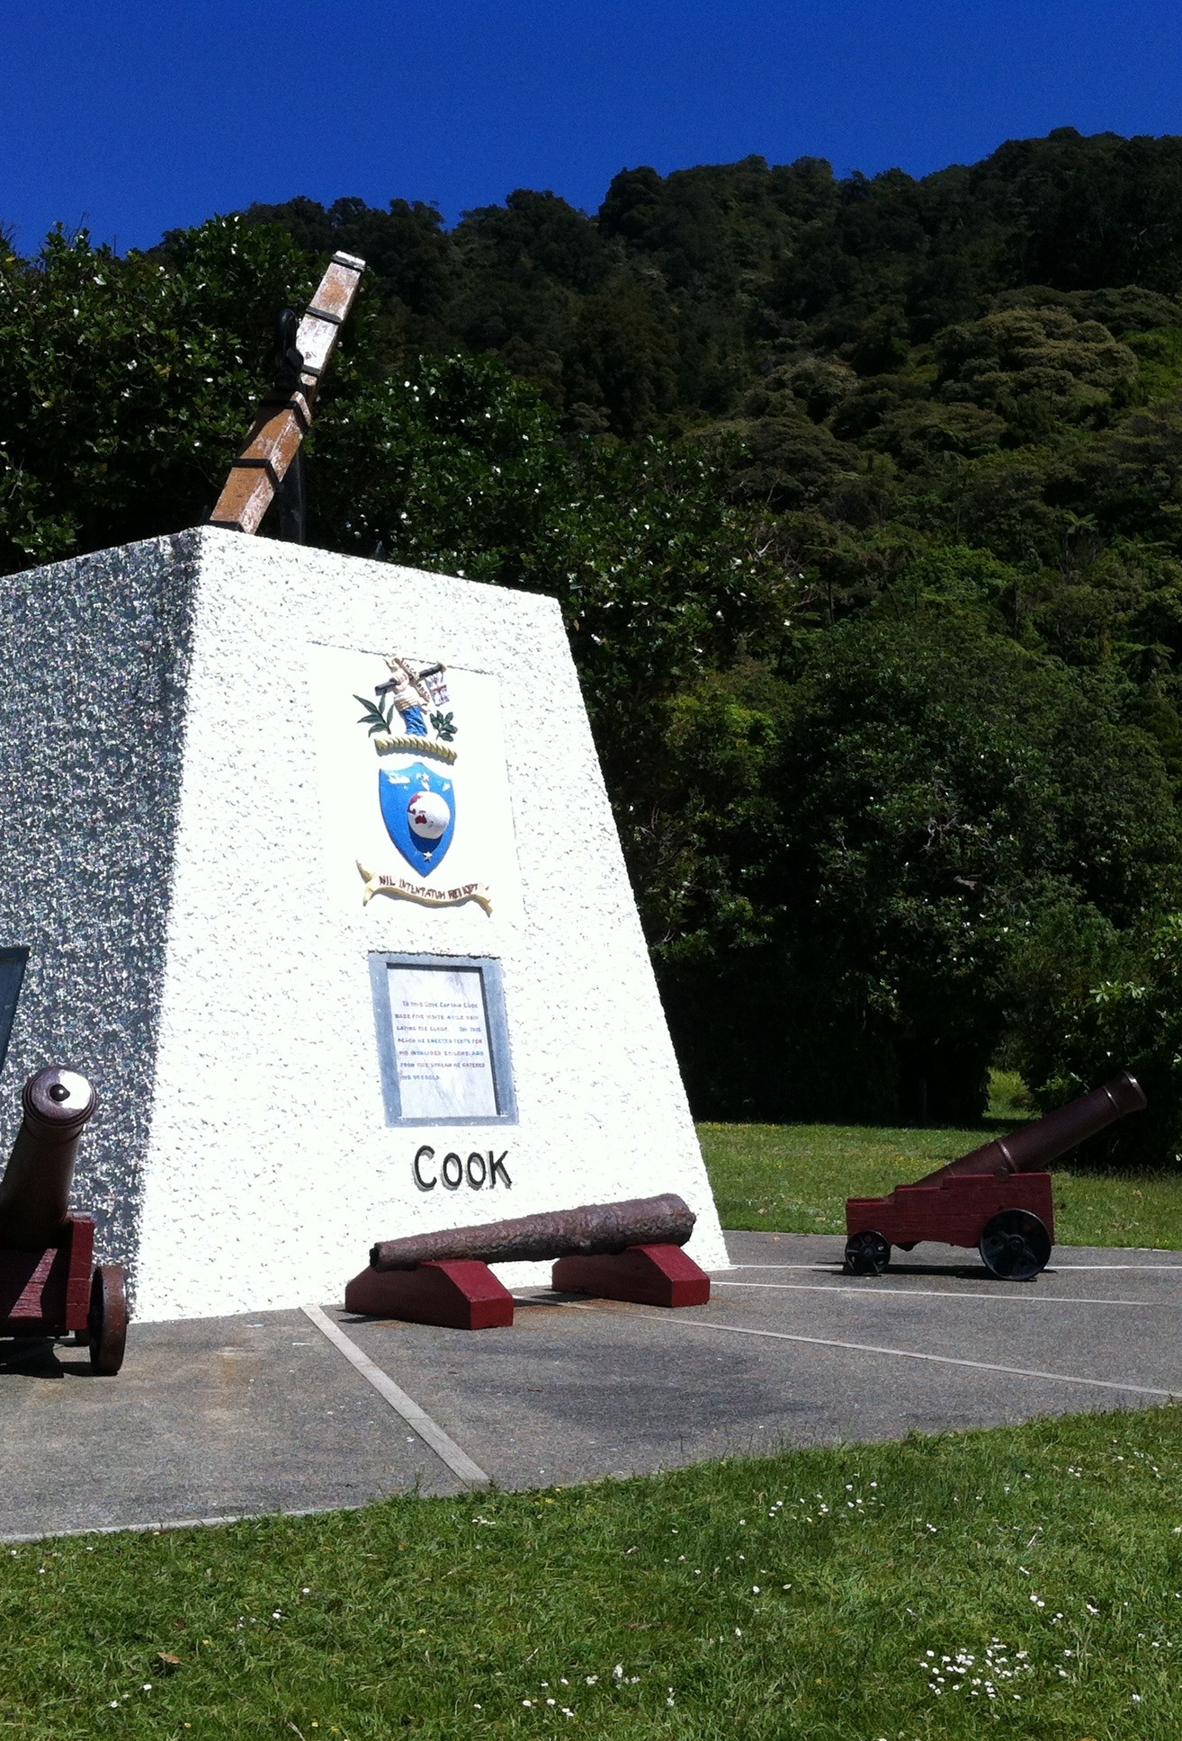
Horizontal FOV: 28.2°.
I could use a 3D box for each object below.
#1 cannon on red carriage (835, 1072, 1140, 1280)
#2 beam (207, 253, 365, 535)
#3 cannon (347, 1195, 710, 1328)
[{"bbox_3d":[2.639,1.949,15.267,1.901,1.346,0.820,0,-4,14],"label":"cannon on red carriage"},{"bbox_3d":[-1.836,-2.950,14.515,0.240,2.360,0.250,14,-34,3],"label":"beam"},{"bbox_3d":[-0.262,2.187,13.444,2.487,0.611,1.060,5,-5,-44],"label":"cannon"}]

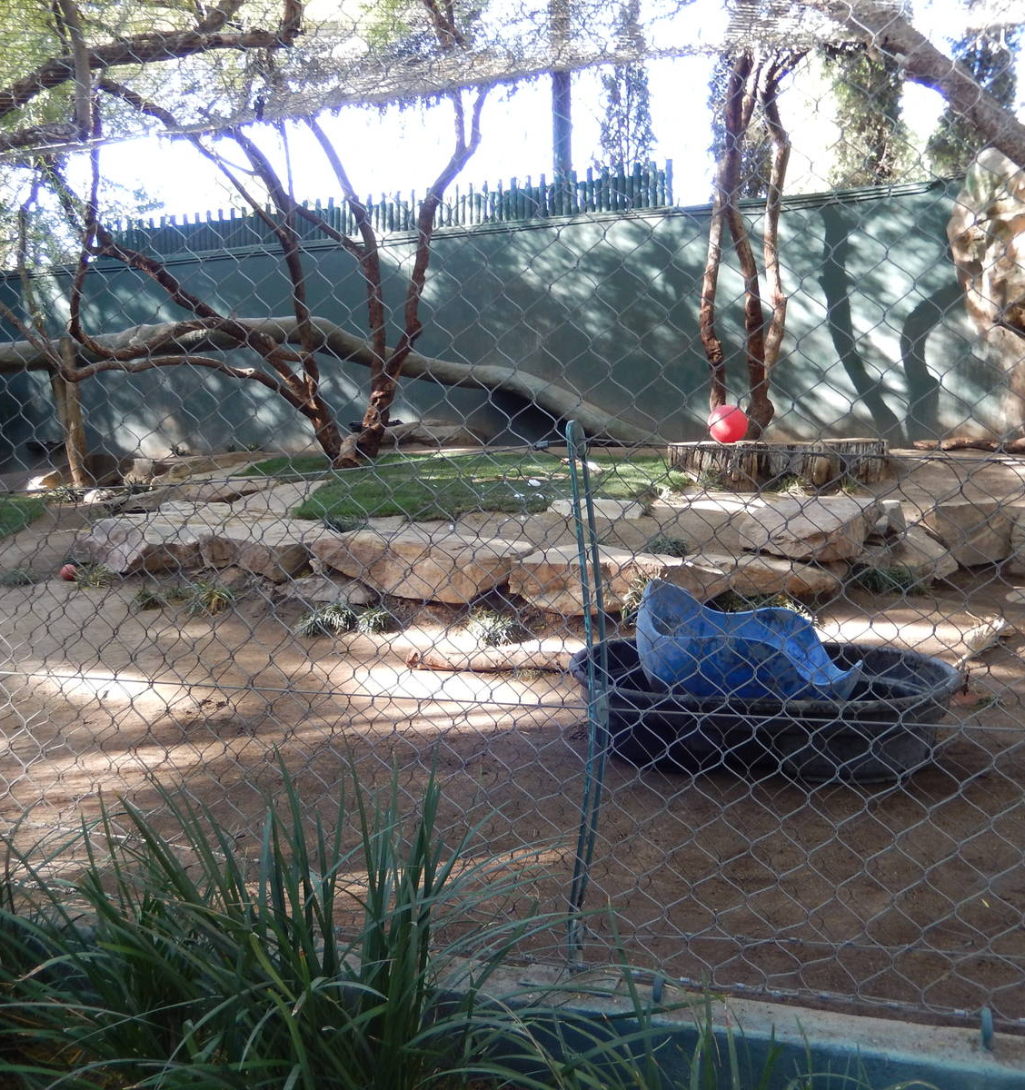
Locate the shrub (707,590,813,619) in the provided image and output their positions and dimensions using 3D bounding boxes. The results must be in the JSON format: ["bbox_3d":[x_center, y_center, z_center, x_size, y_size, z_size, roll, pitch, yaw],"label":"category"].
[{"bbox_3d":[1.557,0.392,6.650,0.620,0.200,0.400,0,6,0],"label":"shrub"}]

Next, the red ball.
[{"bbox_3d":[1.599,-0.894,7.800,0.300,0.300,0.300,0,6,0],"label":"red ball"}]

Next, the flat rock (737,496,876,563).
[{"bbox_3d":[2.028,-0.126,7.250,0.750,0.340,0.650,-3,7,-25],"label":"flat rock"}]

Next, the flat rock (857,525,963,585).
[{"bbox_3d":[2.820,0.062,7.500,0.660,0.360,0.450,1,6,10],"label":"flat rock"}]

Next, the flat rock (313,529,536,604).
[{"bbox_3d":[-0.537,0.116,6.550,1.220,0.360,0.650,2,7,20],"label":"flat rock"}]

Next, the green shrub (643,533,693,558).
[{"bbox_3d":[1.034,0.002,7.000,0.320,0.150,0.280,0,6,0],"label":"green shrub"}]

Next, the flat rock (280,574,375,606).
[{"bbox_3d":[-1.199,0.289,6.850,0.540,0.180,0.350,2,6,15],"label":"flat rock"}]

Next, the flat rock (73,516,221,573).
[{"bbox_3d":[-2.758,-0.014,8.000,0.860,0.310,0.650,2,6,15],"label":"flat rock"}]

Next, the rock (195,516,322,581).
[{"bbox_3d":[-1.750,0.025,7.350,0.660,0.350,0.600,2,7,20],"label":"rock"}]

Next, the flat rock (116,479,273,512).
[{"bbox_3d":[-2.637,-0.411,8.700,1.100,0.200,0.600,2,7,20],"label":"flat rock"}]

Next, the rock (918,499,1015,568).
[{"bbox_3d":[3.442,-0.095,8.000,0.620,0.470,0.500,1,6,5],"label":"rock"}]

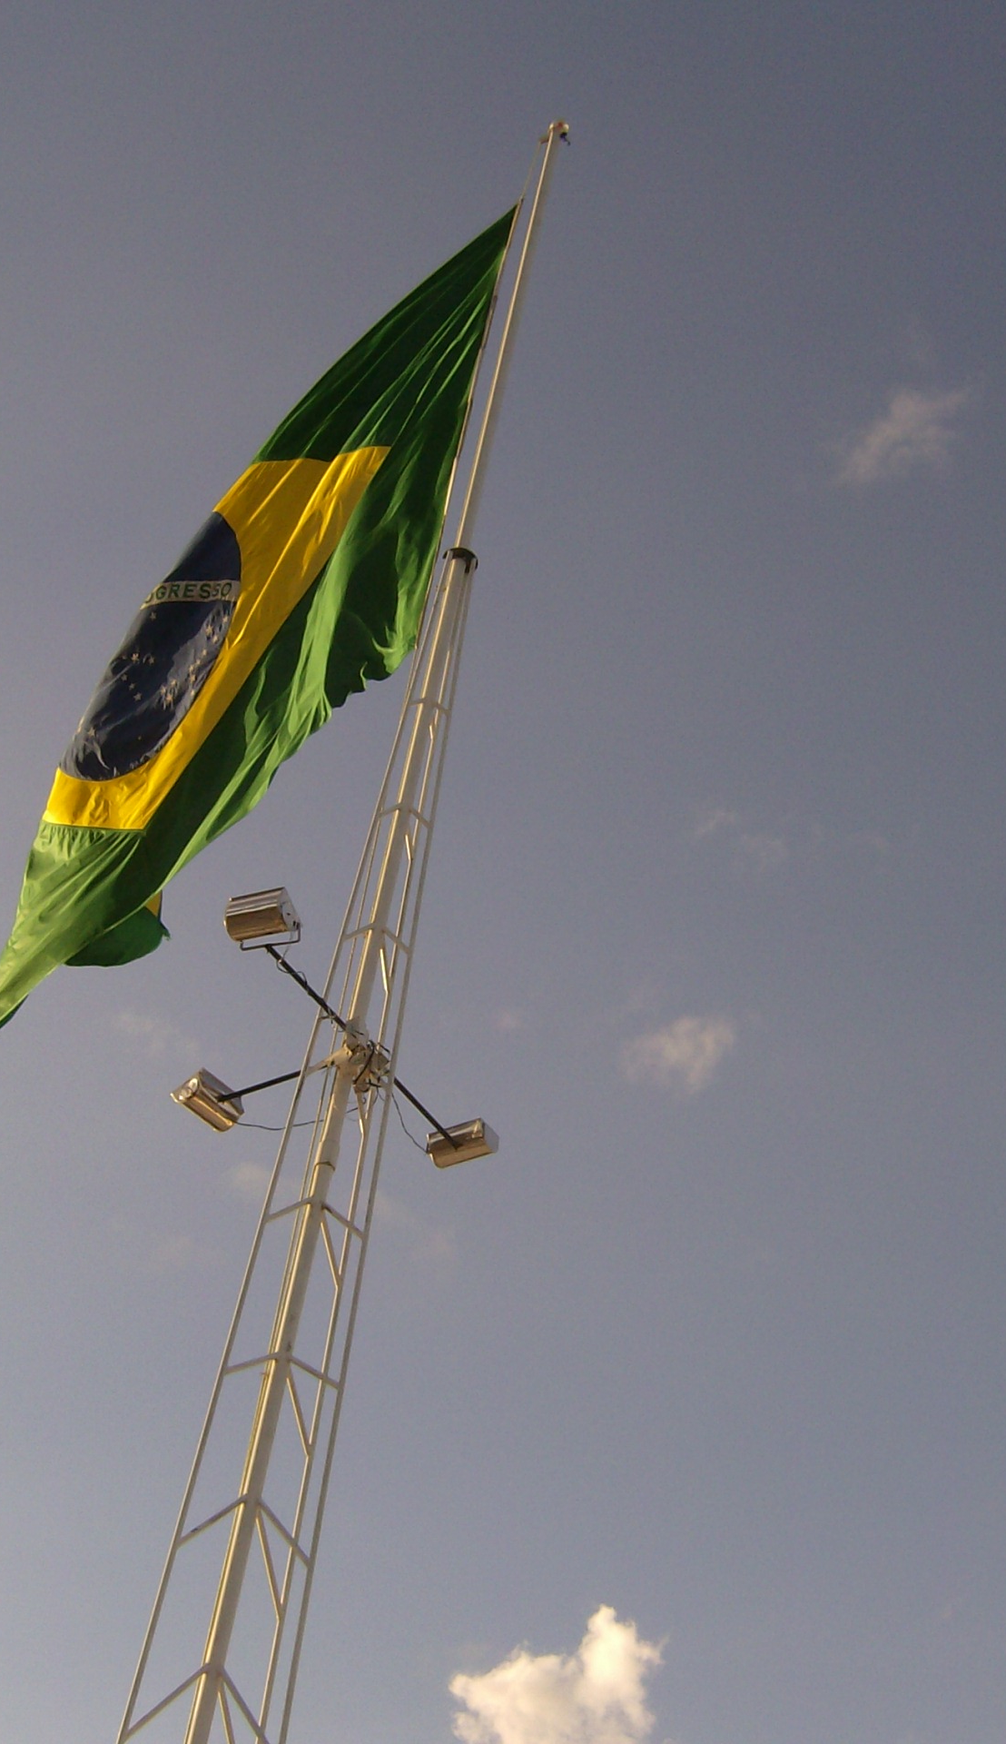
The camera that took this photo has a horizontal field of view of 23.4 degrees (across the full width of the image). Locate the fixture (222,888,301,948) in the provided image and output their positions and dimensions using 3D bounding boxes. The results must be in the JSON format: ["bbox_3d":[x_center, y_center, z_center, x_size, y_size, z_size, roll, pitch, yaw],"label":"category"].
[{"bbox_3d":[-1.528,0.278,15.380,0.420,0.200,0.260,-10,-70,25],"label":"fixture"}]

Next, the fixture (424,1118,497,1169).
[{"bbox_3d":[-0.302,1.912,17.100,0.440,0.190,0.260,-15,-47,30],"label":"fixture"}]

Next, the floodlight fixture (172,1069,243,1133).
[{"bbox_3d":[-2.089,1.619,17.126,0.260,0.190,0.440,-40,-54,11],"label":"floodlight fixture"}]

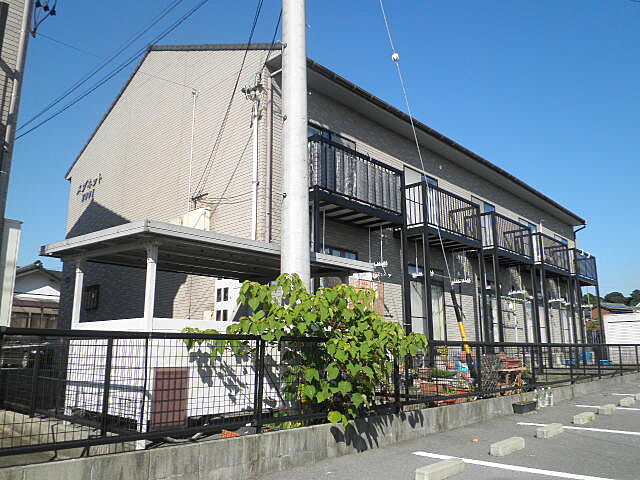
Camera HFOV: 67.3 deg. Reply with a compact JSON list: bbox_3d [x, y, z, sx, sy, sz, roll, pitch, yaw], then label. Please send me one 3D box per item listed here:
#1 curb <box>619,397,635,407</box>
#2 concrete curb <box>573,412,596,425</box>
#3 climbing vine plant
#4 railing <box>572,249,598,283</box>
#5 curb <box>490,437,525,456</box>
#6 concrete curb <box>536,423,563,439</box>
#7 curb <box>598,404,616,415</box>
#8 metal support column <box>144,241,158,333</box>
[{"bbox_3d":[5.306,2.790,8.290,0.120,0.090,0.600,-13,-18,43],"label":"curb"},{"bbox_3d":[3.621,2.430,6.580,0.120,0.090,0.600,-13,-18,43],"label":"concrete curb"},{"bbox_3d":[-0.021,1.108,4.861,0.950,1.450,2.950,-13,-18,43],"label":"climbing vine plant"},{"bbox_3d":[11.143,1.079,20.100,0.100,1.050,2.850,-13,-18,43],"label":"railing"},{"bbox_3d":[1.880,2.071,4.810,0.120,0.090,0.600,-13,-18,43],"label":"curb"},{"bbox_3d":[2.707,2.245,5.650,0.120,0.090,0.600,-13,-18,43],"label":"concrete curb"},{"bbox_3d":[4.436,2.608,7.410,0.120,0.090,0.600,-13,-18,43],"label":"curb"},{"bbox_3d":[-1.439,0.862,4.052,0.065,1.700,0.065,-13,-18,43],"label":"metal support column"}]

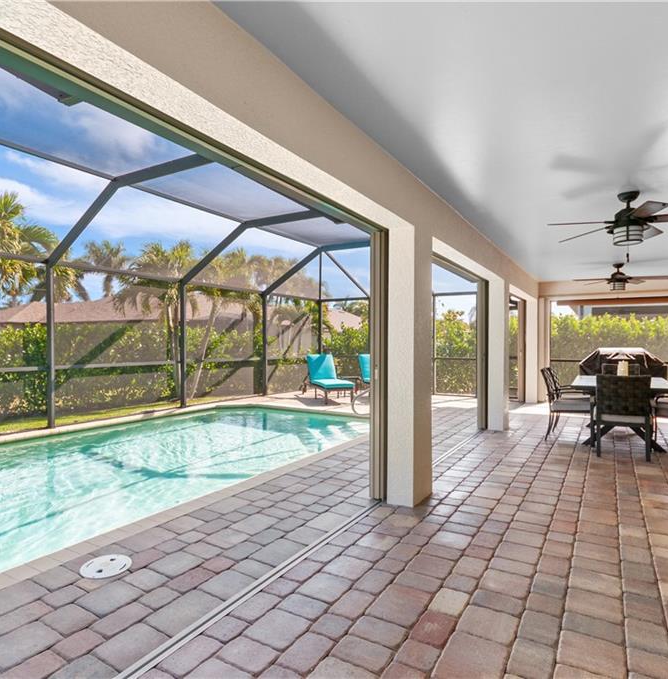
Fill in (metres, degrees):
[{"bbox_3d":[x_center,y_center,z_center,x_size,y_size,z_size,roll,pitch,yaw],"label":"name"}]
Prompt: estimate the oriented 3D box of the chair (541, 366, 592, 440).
[{"bbox_3d":[3.041,0.850,5.543,0.596,0.910,0.552,0,0,33],"label":"chair"}]

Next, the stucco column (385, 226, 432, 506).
[{"bbox_3d":[0.623,0.208,3.437,0.213,2.137,0.377,0,0,33],"label":"stucco column"}]

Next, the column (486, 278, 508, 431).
[{"bbox_3d":[2.407,0.235,6.206,0.213,2.137,0.364,0,0,33],"label":"column"}]

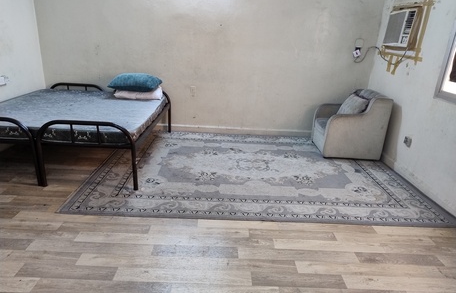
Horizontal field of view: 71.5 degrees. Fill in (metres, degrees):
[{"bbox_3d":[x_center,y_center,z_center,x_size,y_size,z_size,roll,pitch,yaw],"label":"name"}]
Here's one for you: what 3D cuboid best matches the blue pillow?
[{"bbox_3d":[-1.282,-0.900,4.416,0.690,0.220,0.410,2,19,-2],"label":"blue pillow"}]

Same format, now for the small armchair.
[{"bbox_3d":[1.643,-0.328,4.342,0.770,0.820,0.690,2,19,-2],"label":"small armchair"}]

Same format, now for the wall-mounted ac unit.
[{"bbox_3d":[2.104,-1.413,3.825,0.130,0.410,0.600,2,19,-2],"label":"wall-mounted ac unit"}]

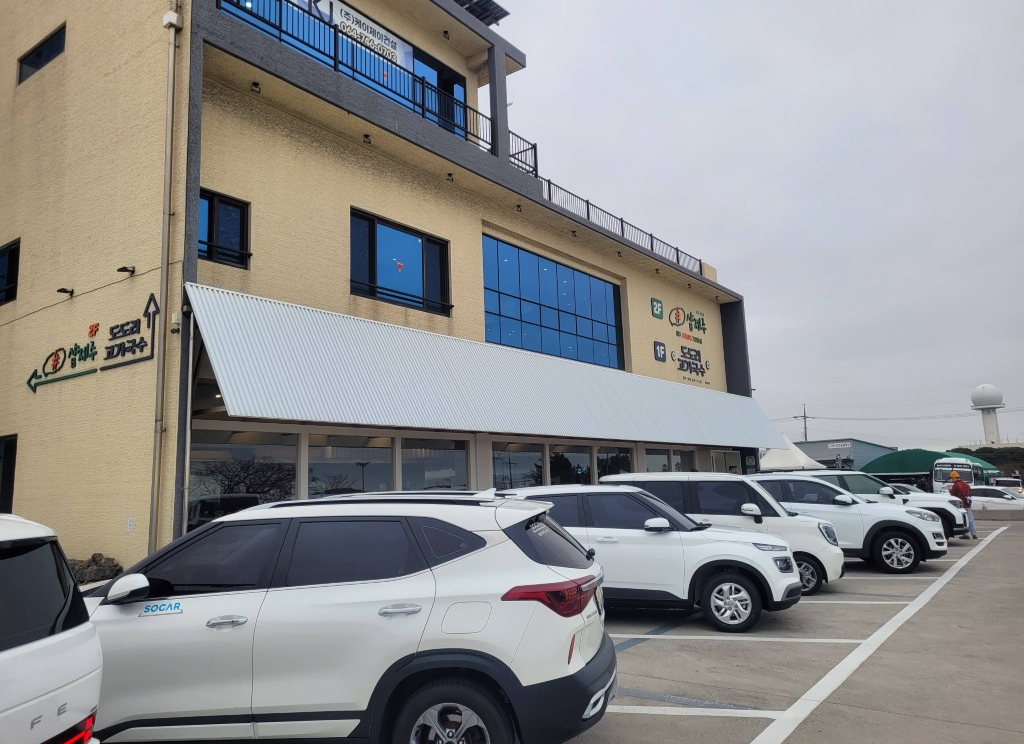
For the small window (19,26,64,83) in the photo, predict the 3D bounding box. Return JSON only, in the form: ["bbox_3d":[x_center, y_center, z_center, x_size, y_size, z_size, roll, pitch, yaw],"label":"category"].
[{"bbox_3d":[-8.896,-5.998,14.626,2.115,0.587,0.150,-8,-11,36],"label":"small window"}]

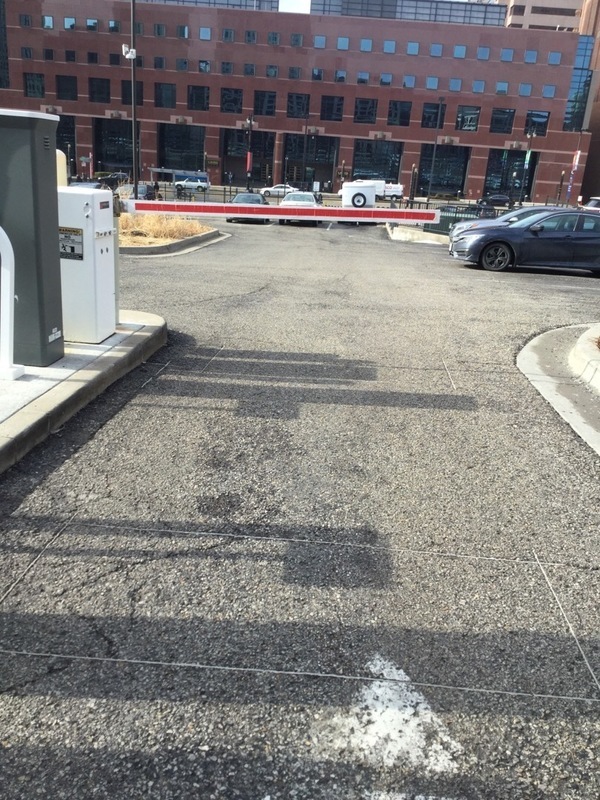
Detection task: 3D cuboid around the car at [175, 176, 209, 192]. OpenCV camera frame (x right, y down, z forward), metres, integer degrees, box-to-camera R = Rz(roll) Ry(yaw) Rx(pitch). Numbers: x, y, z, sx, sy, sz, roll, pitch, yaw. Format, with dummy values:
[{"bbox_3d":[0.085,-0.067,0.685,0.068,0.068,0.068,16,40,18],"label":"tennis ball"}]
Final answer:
[{"bbox_3d":[-13.417,-26.735,89.000,4.400,1.750,1.800,5,20,2],"label":"car"}]

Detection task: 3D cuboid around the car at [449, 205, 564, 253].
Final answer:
[{"bbox_3d":[6.427,-4.411,18.928,4.750,1.440,1.830,6,20,6],"label":"car"}]

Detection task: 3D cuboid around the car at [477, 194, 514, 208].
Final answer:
[{"bbox_3d":[24.076,-24.469,88.000,4.500,1.500,1.800,5,20,2],"label":"car"}]

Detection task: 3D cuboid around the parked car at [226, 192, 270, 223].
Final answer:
[{"bbox_3d":[-2.389,-9.816,36.131,1.800,1.380,4.600,5,20,2],"label":"parked car"}]

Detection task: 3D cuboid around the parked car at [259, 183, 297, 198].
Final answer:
[{"bbox_3d":[-2.432,-24.833,85.000,4.750,1.430,1.800,5,20,2],"label":"parked car"}]

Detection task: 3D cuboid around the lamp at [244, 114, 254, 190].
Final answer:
[{"bbox_3d":[-6.240,-30.732,89.475,1.100,9.050,0.550,4,20,0],"label":"lamp"}]

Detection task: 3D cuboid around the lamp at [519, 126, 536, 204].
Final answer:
[{"bbox_3d":[28.627,-29.216,89.929,1.300,9.320,0.550,4,20,0],"label":"lamp"}]

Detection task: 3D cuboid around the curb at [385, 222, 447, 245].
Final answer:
[{"bbox_3d":[4.612,-6.294,27.523,2.600,0.350,0.600,6,20,4],"label":"curb"}]

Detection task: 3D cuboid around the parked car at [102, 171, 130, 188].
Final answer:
[{"bbox_3d":[-23.461,-27.856,91.000,4.500,1.720,1.850,2,20,-7],"label":"parked car"}]

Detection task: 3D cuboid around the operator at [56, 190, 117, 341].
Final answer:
[{"bbox_3d":[-1.613,-0.984,5.224,0.380,1.050,0.340,6,20,4],"label":"operator"}]

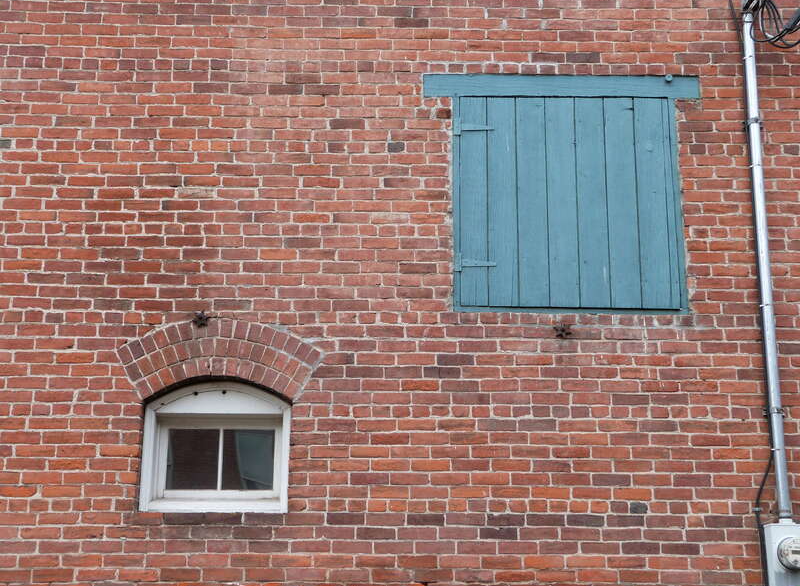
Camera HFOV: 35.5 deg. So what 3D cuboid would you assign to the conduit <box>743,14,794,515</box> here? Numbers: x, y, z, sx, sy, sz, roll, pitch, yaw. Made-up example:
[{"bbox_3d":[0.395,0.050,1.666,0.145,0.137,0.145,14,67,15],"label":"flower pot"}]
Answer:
[{"bbox_3d":[1.956,-0.224,6.686,0.059,2.858,0.060,0,-15,-1],"label":"conduit"}]

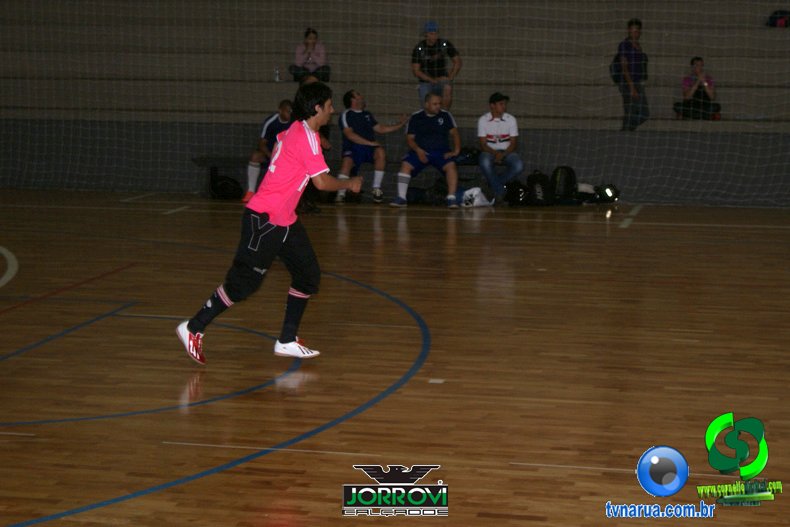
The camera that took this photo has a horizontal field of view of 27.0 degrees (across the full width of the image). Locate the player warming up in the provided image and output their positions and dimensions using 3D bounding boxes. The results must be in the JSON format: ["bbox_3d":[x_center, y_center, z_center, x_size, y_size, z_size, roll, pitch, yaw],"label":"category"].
[{"bbox_3d":[-0.714,-0.230,9.292,0.930,1.600,0.540,-2,7,-18],"label":"player warming up"}]

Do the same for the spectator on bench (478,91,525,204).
[{"bbox_3d":[1.278,-1.376,19.935,0.560,1.320,0.700,1,7,4],"label":"spectator on bench"}]

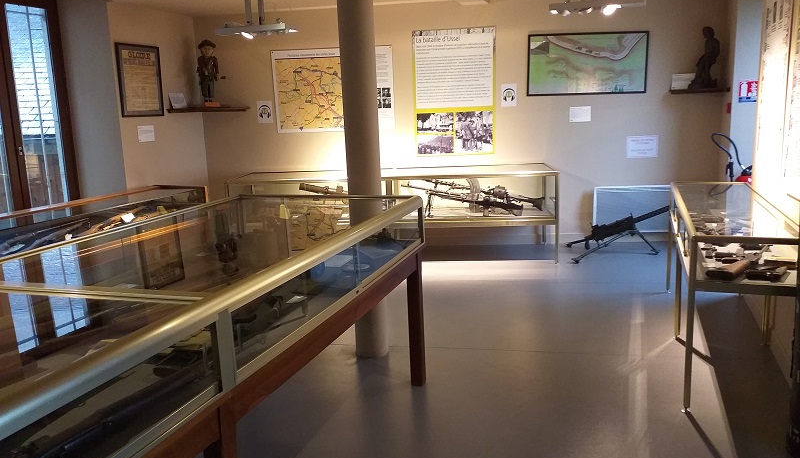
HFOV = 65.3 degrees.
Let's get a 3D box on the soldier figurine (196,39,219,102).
[{"bbox_3d":[-1.860,-1.519,6.039,0.215,0.595,0.160,-6,10,-20],"label":"soldier figurine"}]

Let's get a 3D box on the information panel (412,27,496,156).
[{"bbox_3d":[0.545,-1.343,6.146,0.800,1.205,0.020,-1,9,5],"label":"information panel"}]

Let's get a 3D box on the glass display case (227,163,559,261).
[{"bbox_3d":[-0.048,-0.127,5.911,2.920,0.801,0.830,-1,9,5],"label":"glass display case"}]

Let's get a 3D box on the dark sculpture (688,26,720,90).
[{"bbox_3d":[2.784,-1.571,5.717,0.270,0.550,0.220,-8,11,-32],"label":"dark sculpture"}]

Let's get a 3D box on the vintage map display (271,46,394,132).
[{"bbox_3d":[-0.666,-1.388,6.231,1.205,0.810,0.020,-1,9,5],"label":"vintage map display"}]

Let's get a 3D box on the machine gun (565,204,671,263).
[{"bbox_3d":[2.026,0.011,5.552,1.130,0.480,0.320,-4,10,-10],"label":"machine gun"}]

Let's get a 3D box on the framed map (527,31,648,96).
[{"bbox_3d":[1.805,-1.594,6.005,1.135,0.578,0.030,-1,9,5],"label":"framed map"}]

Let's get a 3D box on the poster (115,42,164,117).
[{"bbox_3d":[-2.311,-1.327,5.596,0.030,0.625,0.505,2,10,21],"label":"poster"}]

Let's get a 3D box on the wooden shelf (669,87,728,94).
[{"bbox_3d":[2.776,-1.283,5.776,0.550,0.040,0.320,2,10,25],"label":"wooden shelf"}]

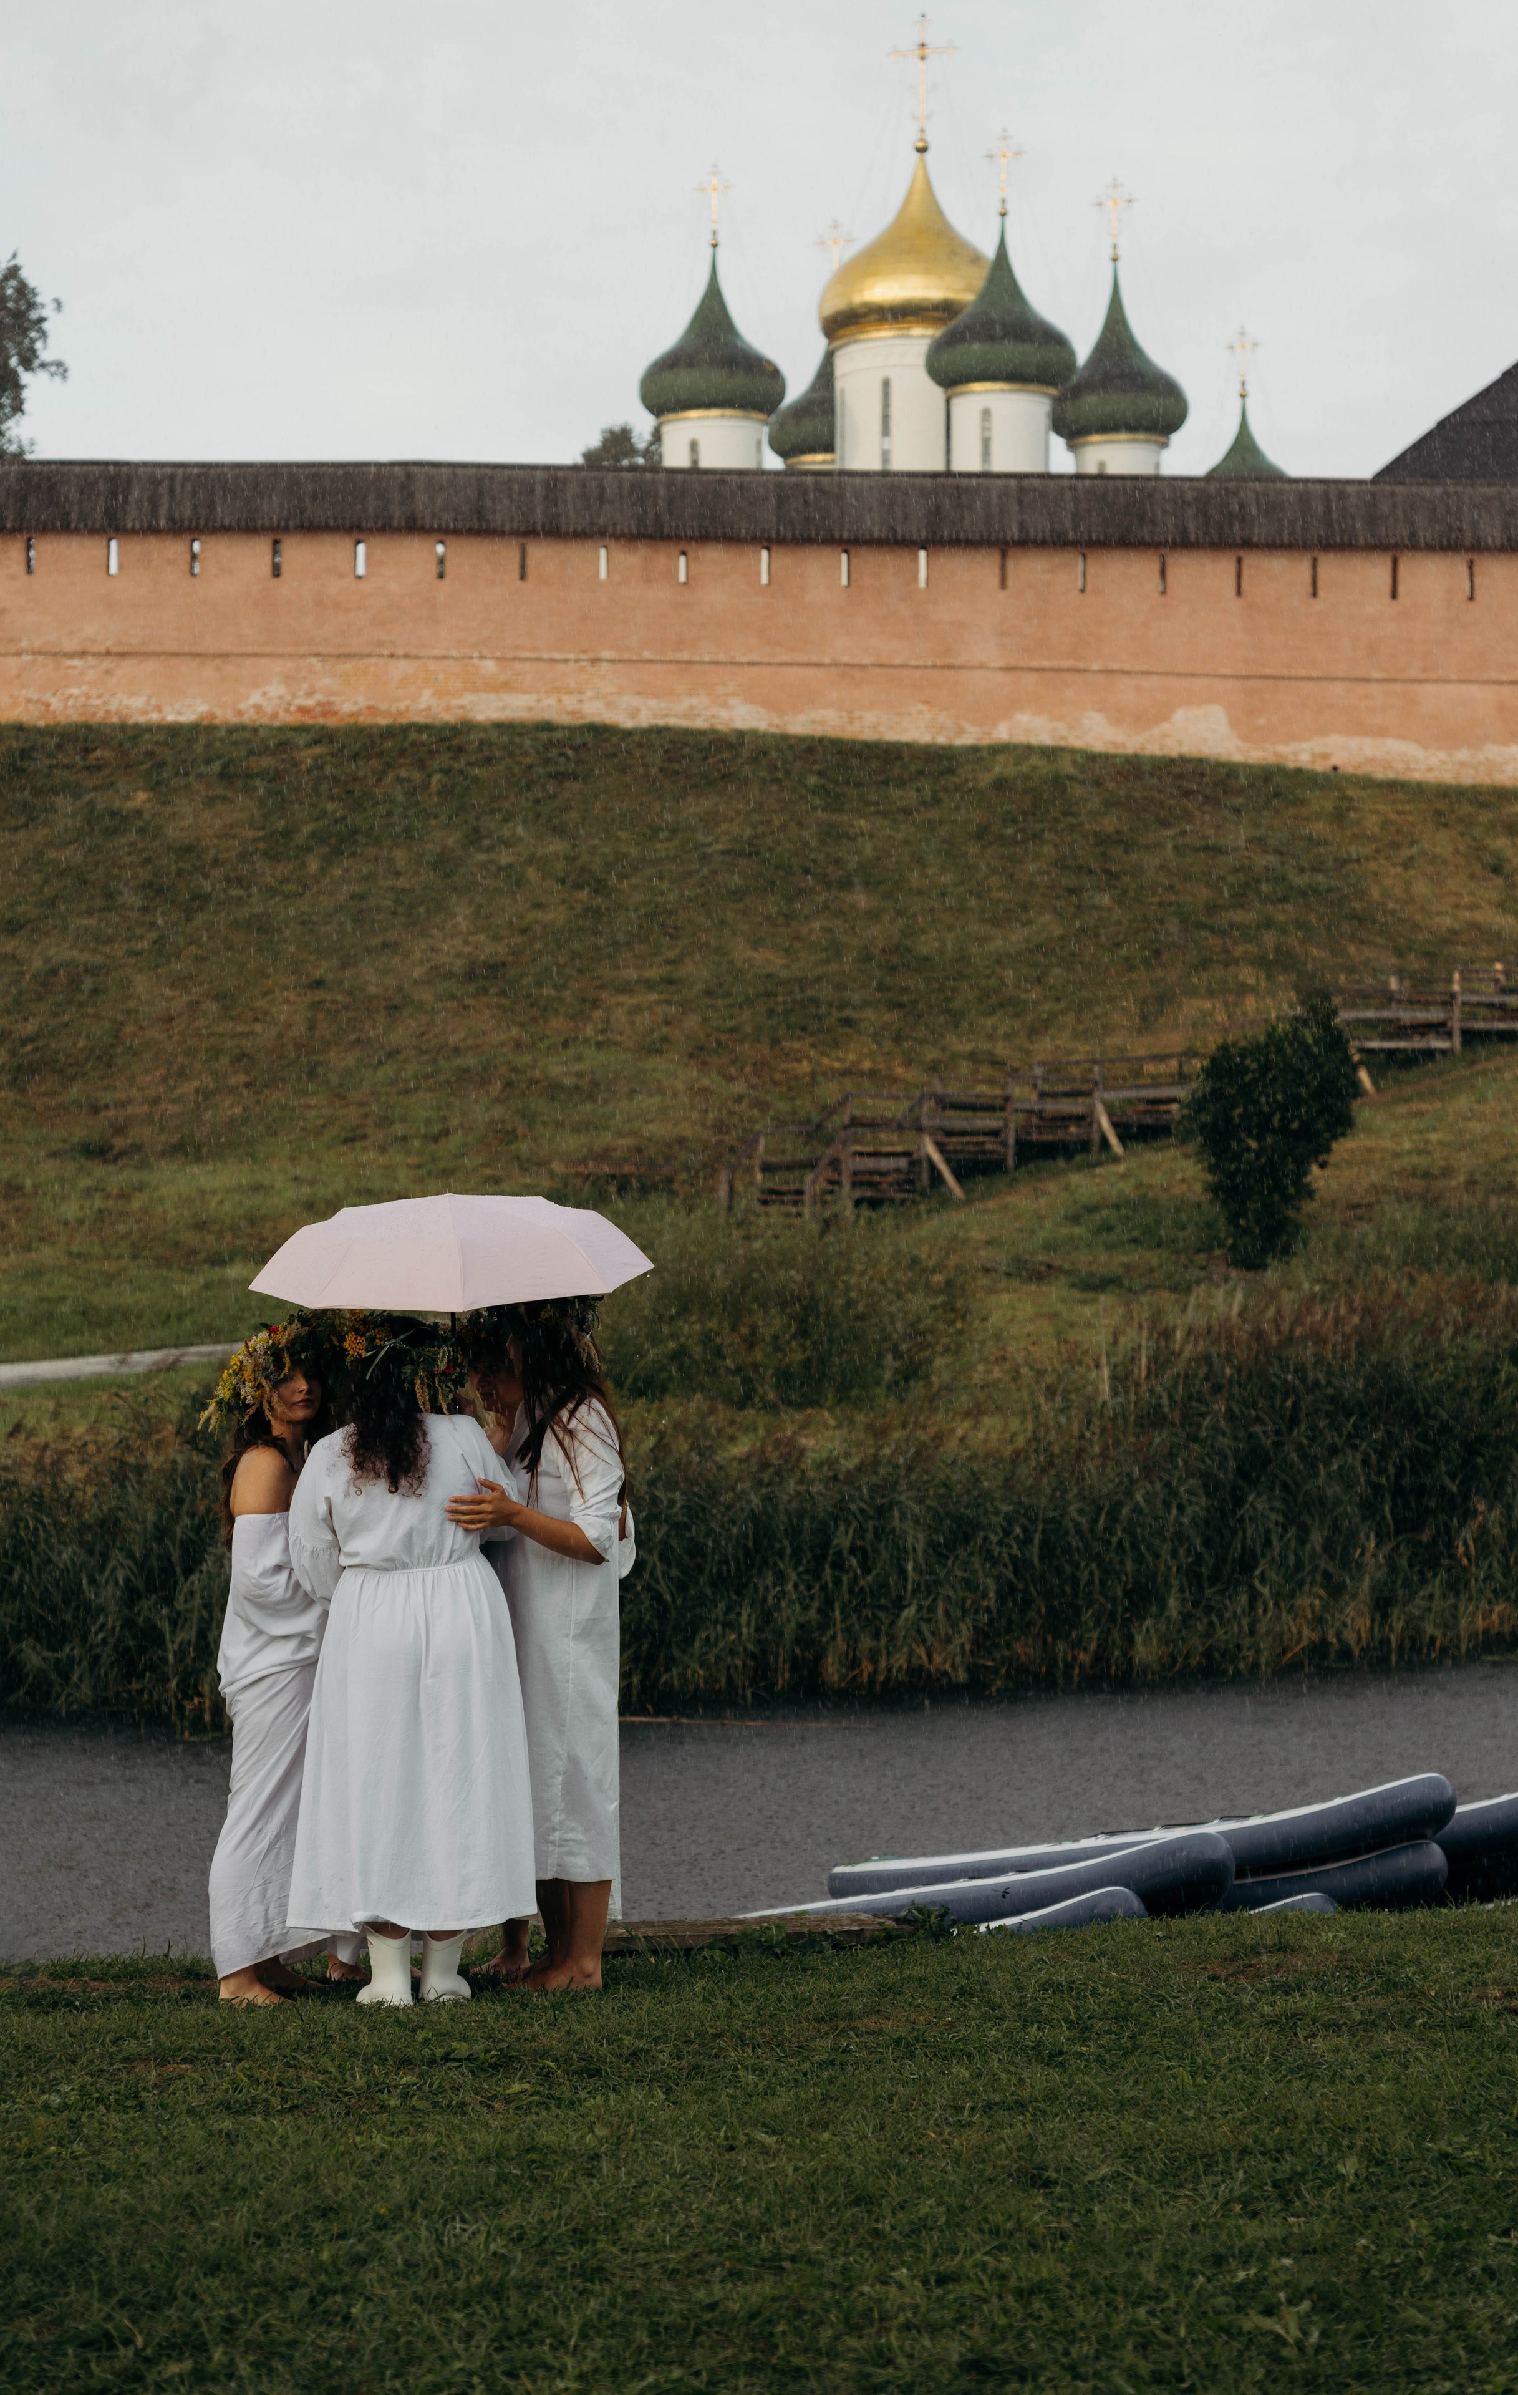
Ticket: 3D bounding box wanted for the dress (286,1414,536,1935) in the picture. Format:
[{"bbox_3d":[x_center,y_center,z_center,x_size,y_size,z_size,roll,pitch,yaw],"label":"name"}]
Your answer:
[{"bbox_3d":[-0.867,1.189,11.600,0.600,1.290,0.480,0,-2,3],"label":"dress"}]

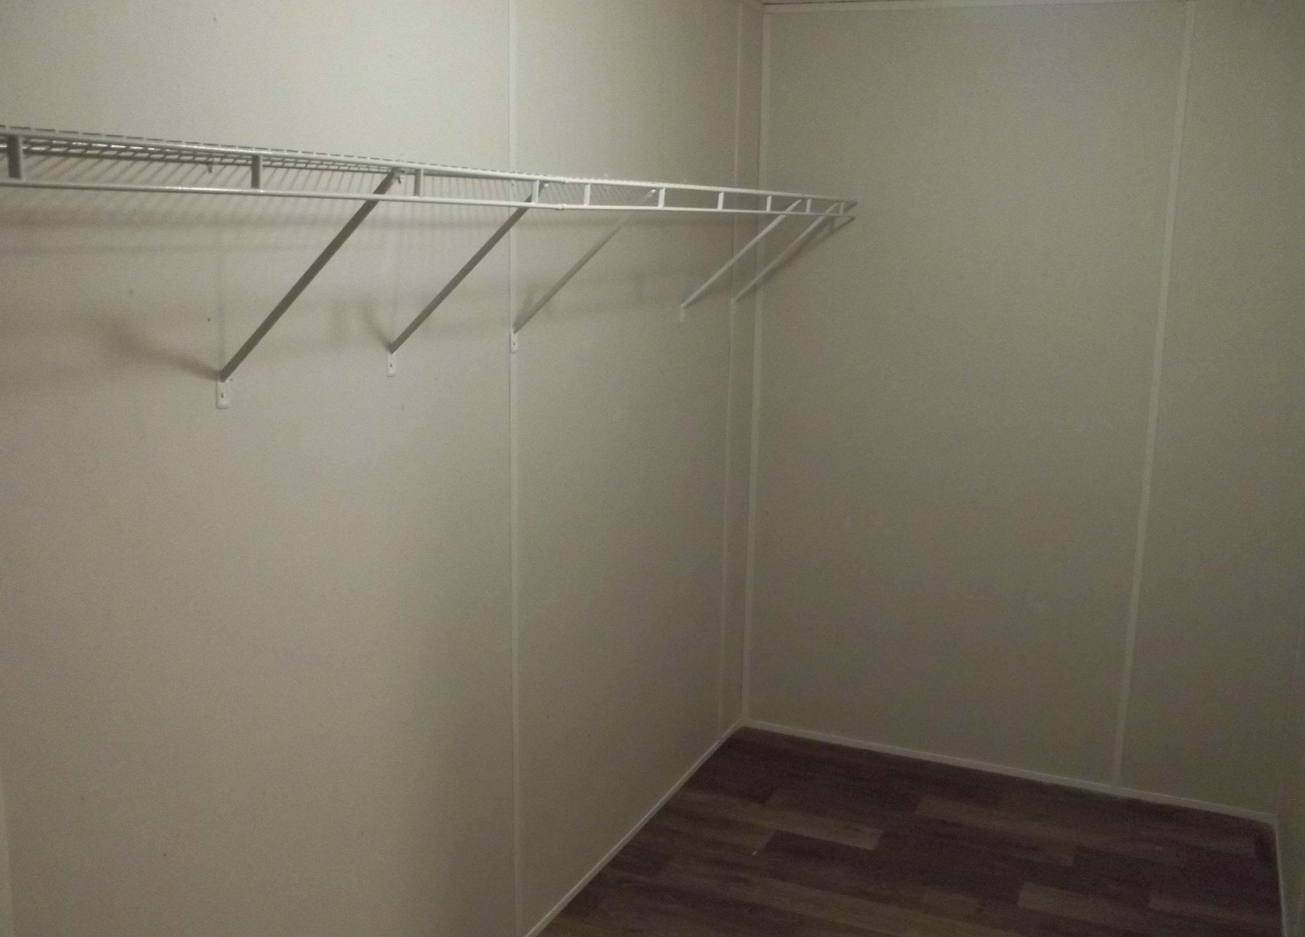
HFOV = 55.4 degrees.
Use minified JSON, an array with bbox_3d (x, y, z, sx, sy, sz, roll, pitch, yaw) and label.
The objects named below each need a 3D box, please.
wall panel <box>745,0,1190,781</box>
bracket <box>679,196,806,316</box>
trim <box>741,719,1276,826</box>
[{"bbox_3d":[0.836,-0.195,3.593,1.111,2.149,0.018,6,12,24],"label":"wall panel"},{"bbox_3d":[0.224,-0.528,3.173,0.314,0.314,0.018,6,12,24],"label":"bracket"},{"bbox_3d":[0.998,0.894,3.714,1.555,0.032,0.013,6,12,24],"label":"trim"}]

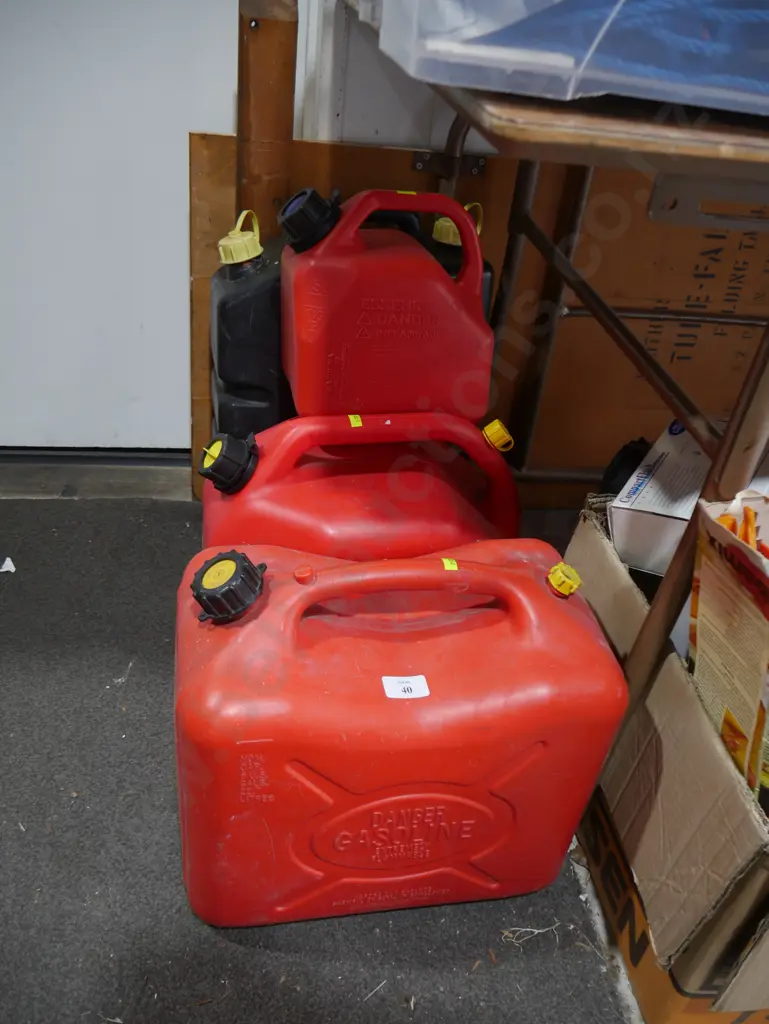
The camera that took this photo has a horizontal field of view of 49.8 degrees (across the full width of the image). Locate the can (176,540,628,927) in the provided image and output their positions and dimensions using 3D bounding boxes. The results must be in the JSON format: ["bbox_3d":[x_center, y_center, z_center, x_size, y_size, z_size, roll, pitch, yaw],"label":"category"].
[{"bbox_3d":[-0.004,0.205,0.854,0.393,0.355,0.220,0,33,-11],"label":"can"}]

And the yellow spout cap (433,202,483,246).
[{"bbox_3d":[0.122,-0.477,1.360,0.073,0.065,0.067,13,32,1],"label":"yellow spout cap"}]

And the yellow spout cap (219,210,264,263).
[{"bbox_3d":[-0.224,-0.423,1.270,0.070,0.066,0.067,-16,35,-5],"label":"yellow spout cap"}]

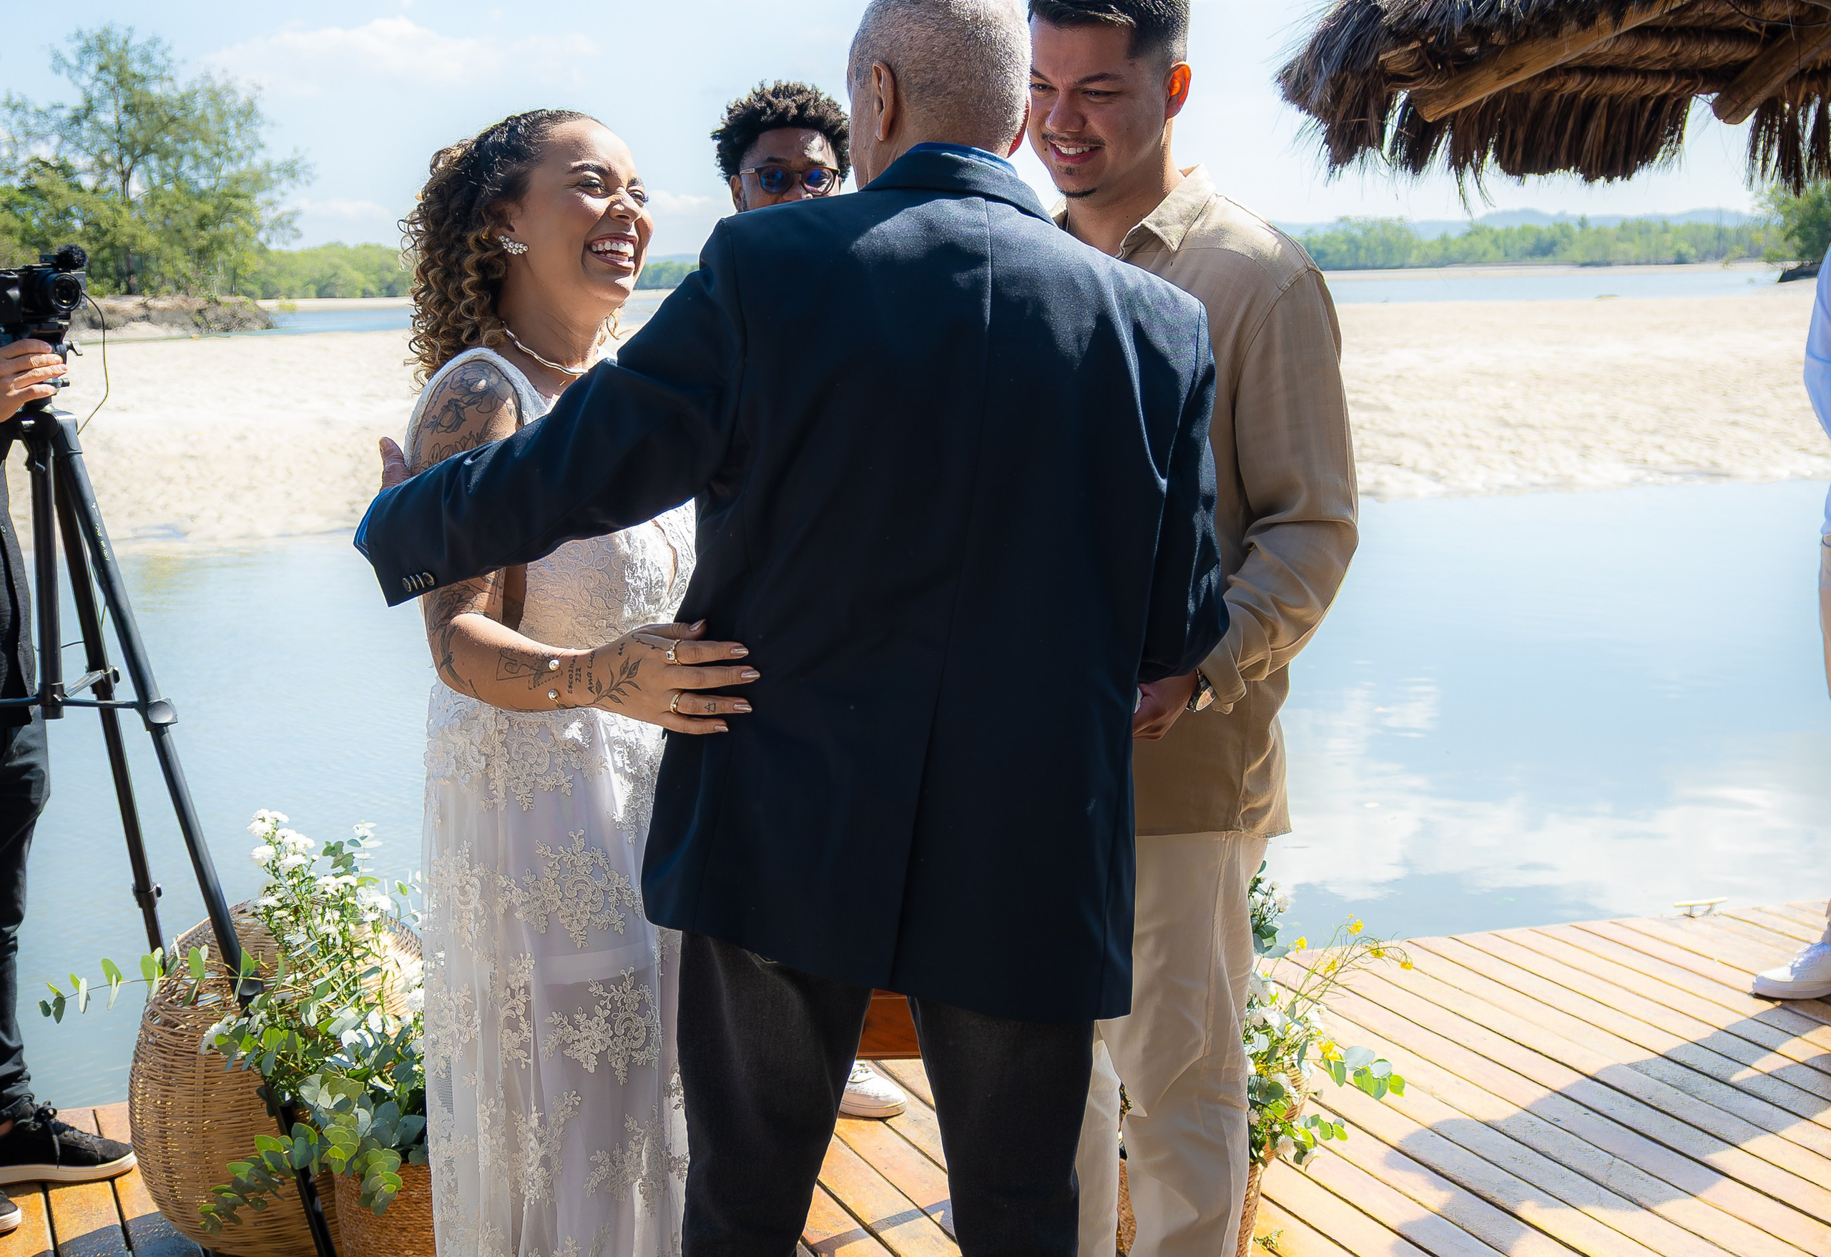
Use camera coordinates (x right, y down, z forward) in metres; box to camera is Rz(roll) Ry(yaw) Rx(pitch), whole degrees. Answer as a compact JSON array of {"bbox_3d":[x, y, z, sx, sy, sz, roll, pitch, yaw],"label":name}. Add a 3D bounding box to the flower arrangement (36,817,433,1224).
[{"bbox_3d":[-0.841,0.532,3.356,0.640,0.560,0.480,-2,9,-6],"label":"flower arrangement"}]

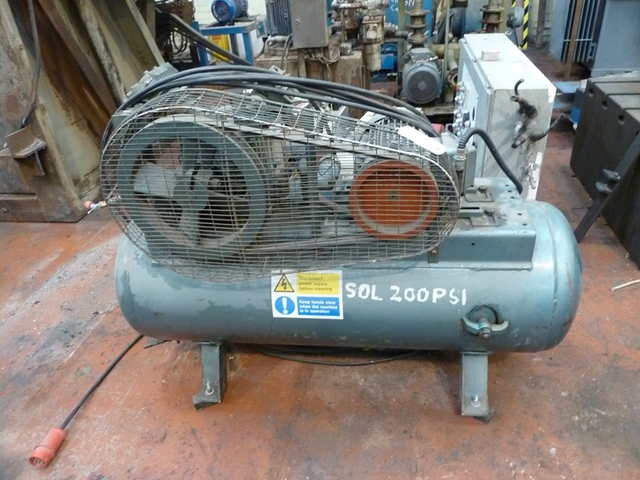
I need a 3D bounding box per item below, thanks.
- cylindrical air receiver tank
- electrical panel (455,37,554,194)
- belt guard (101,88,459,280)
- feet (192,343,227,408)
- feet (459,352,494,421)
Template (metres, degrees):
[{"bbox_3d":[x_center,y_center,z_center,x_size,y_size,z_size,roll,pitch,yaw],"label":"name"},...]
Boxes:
[{"bbox_3d":[0.067,0.116,1.548,1.448,0.478,0.478,0,33,7],"label":"cylindrical air receiver tank"},{"bbox_3d":[0.843,-0.473,2.342,0.238,0.847,1.037,2,33,9],"label":"electrical panel"},{"bbox_3d":[-0.095,-0.117,1.164,0.853,0.480,0.115,0,33,7],"label":"belt guard"},{"bbox_3d":[-0.388,0.456,1.624,0.095,0.200,0.140,0,33,7],"label":"feet"},{"bbox_3d":[0.517,0.459,1.518,0.095,0.200,0.140,0,33,7],"label":"feet"}]

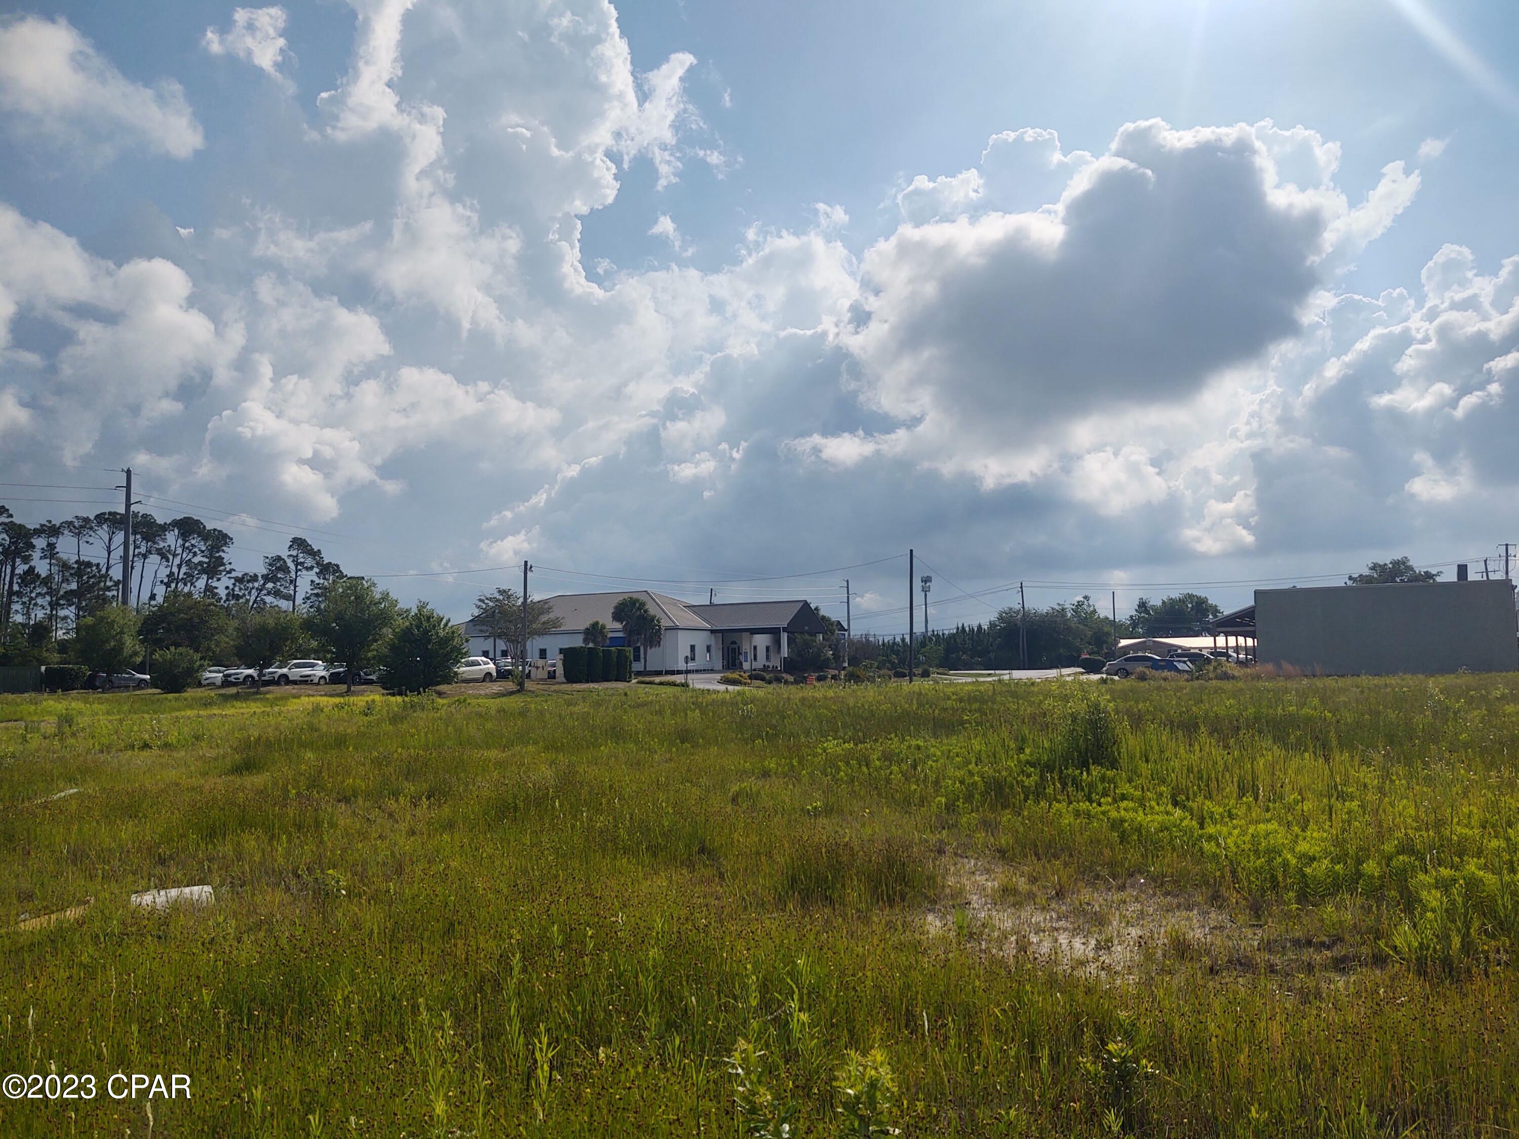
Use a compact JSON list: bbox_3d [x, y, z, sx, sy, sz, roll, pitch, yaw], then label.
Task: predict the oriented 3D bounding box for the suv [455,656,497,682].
[{"bbox_3d":[-20.398,6.881,81.300,1.880,1.740,4.700,-3,-5,30],"label":"suv"}]

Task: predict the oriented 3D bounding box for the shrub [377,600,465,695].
[{"bbox_3d":[-18.173,4.231,64.000,4.800,5.000,4.700,-1,-4,0],"label":"shrub"}]

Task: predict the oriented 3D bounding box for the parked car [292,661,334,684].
[{"bbox_3d":[-30.019,7.269,82.000,1.780,1.460,4.500,-3,-5,27],"label":"parked car"}]

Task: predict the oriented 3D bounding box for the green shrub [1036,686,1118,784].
[{"bbox_3d":[3.919,2.040,14.600,1.030,1.220,1.000,-1,-4,0],"label":"green shrub"}]

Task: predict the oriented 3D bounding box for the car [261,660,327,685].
[{"bbox_3d":[-32.154,7.145,82.000,1.850,1.720,4.650,-3,-5,28],"label":"car"}]

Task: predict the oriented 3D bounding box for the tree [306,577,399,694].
[{"bbox_3d":[-22.641,3.669,66.000,5.200,6.500,5.100,-1,-4,0],"label":"tree"}]

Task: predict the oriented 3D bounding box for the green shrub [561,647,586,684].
[{"bbox_3d":[-12.227,6.289,78.000,1.600,2.350,1.600,-3,-5,30],"label":"green shrub"}]

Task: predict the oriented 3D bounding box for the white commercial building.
[{"bbox_3d":[-10.932,6.264,118.000,37.000,8.100,17.500,-3,-5,32],"label":"white commercial building"}]

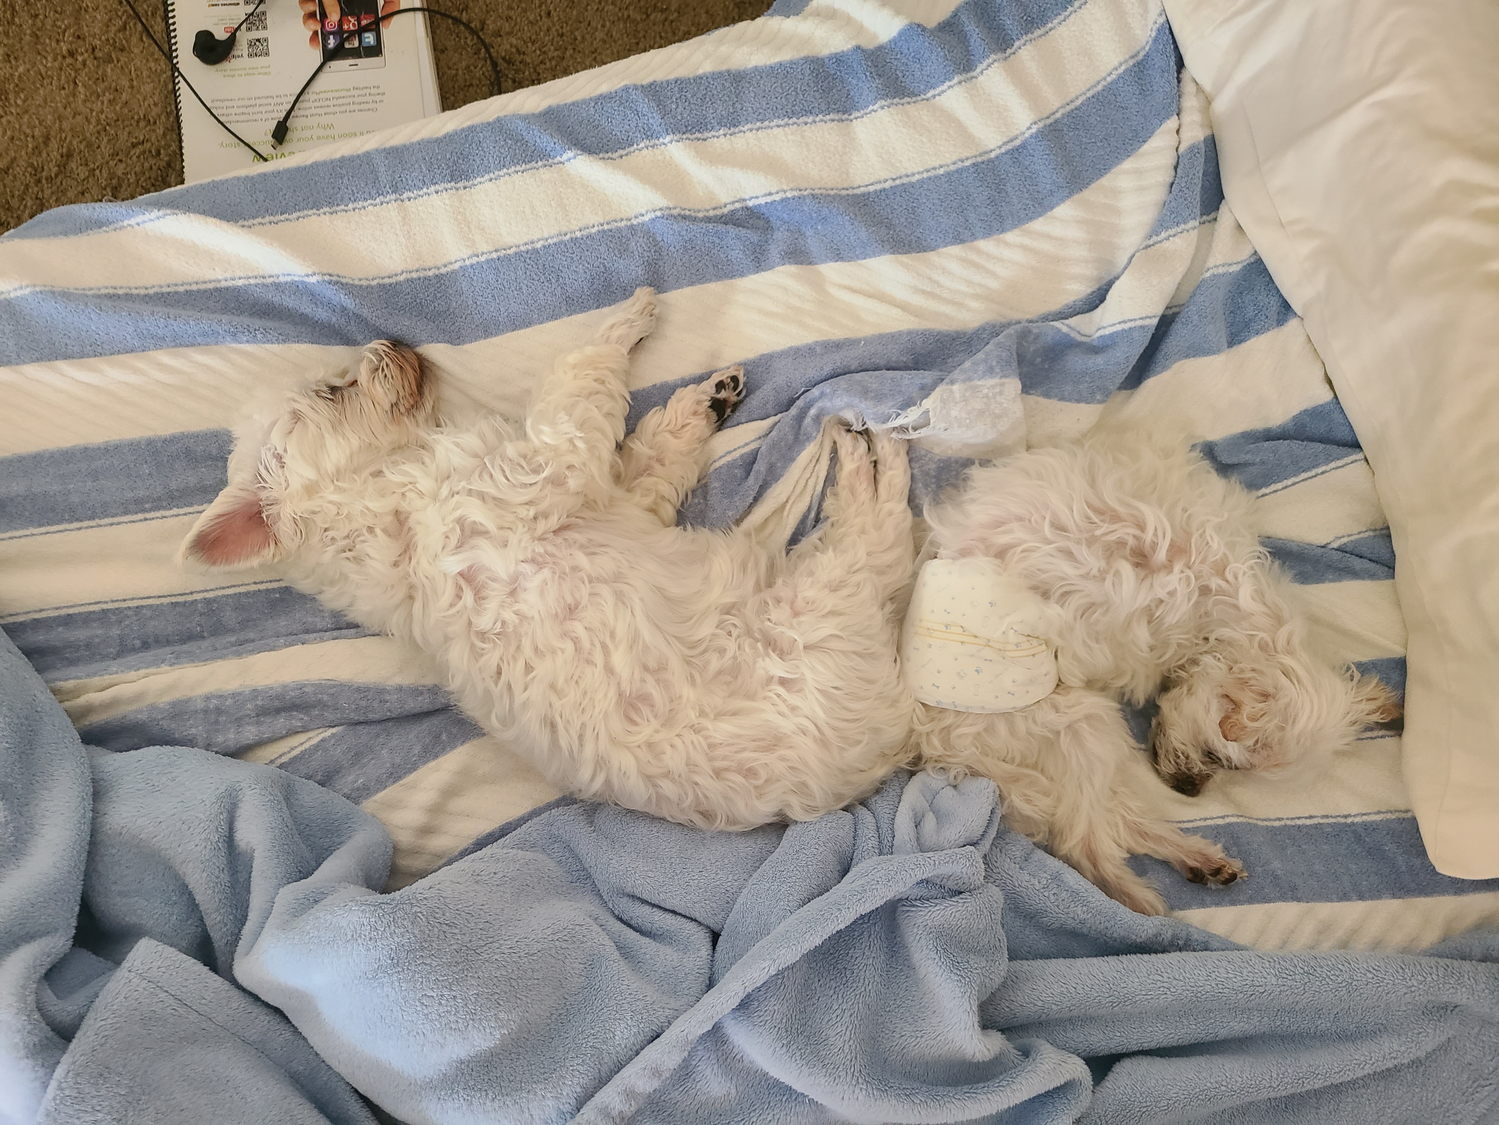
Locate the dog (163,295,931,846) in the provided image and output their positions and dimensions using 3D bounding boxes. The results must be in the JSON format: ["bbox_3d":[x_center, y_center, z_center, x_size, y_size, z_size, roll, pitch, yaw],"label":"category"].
[{"bbox_3d":[-0.107,-0.022,0.800,0.545,0.175,0.335,25,87,1],"label":"dog"}]

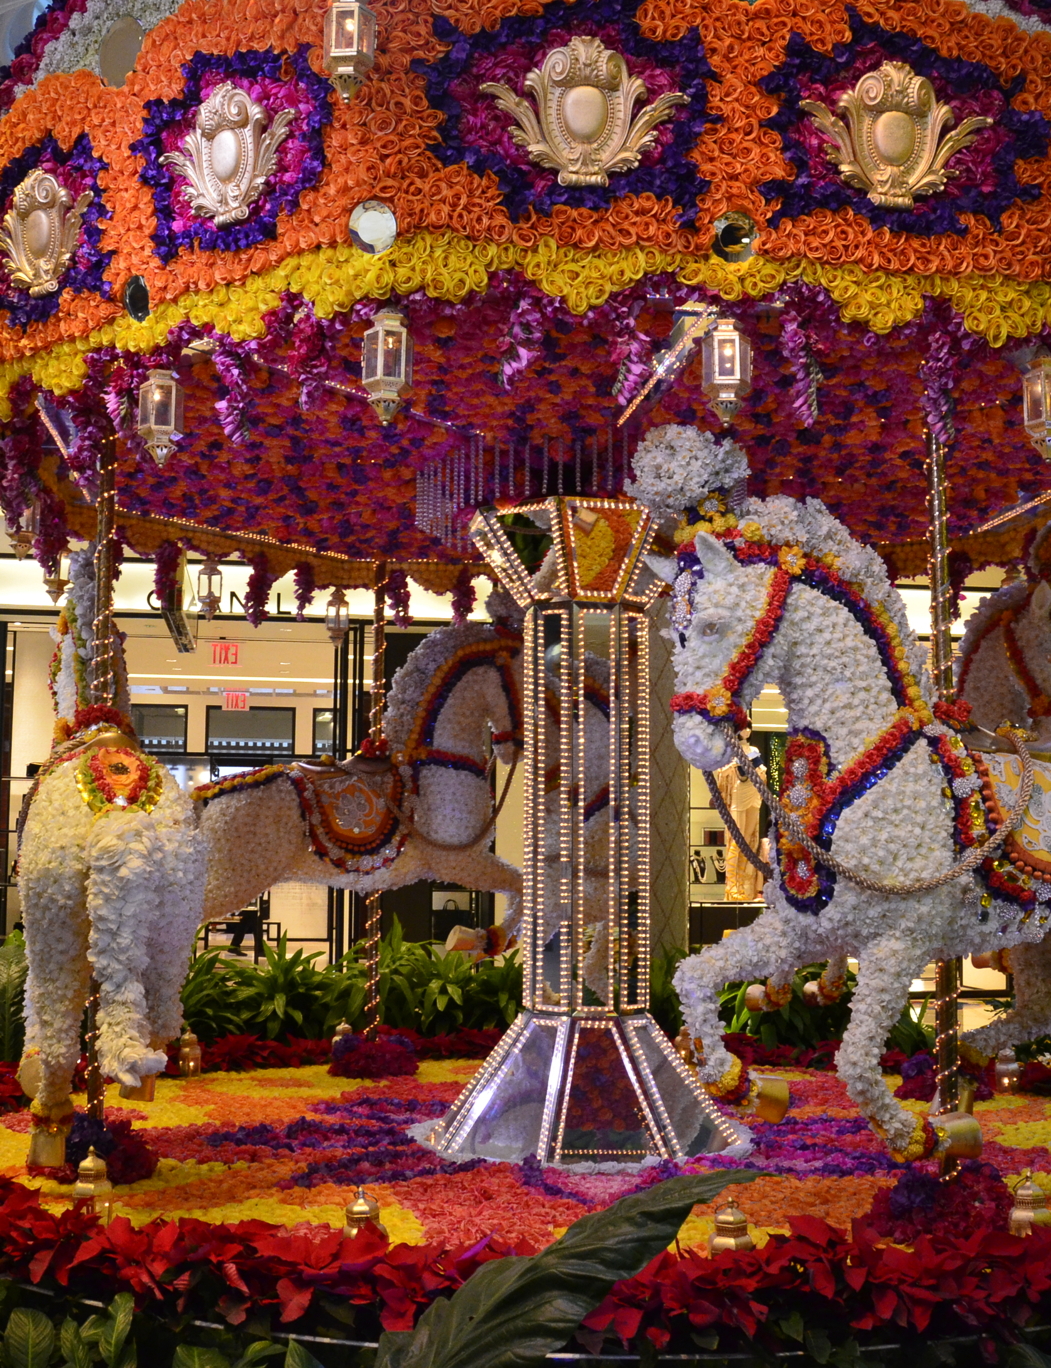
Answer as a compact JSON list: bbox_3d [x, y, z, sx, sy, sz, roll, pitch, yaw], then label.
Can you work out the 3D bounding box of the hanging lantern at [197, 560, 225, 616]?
[{"bbox_3d":[-1.699,-0.510,8.318,0.132,0.328,0.140,-4,-6,39],"label":"hanging lantern"}]

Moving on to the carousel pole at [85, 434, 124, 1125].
[{"bbox_3d":[-1.545,0.325,5.609,0.066,2.588,0.066,2,-5,-15],"label":"carousel pole"}]

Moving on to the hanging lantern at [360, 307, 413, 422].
[{"bbox_3d":[-0.380,-0.862,4.208,0.140,0.325,0.132,-1,-5,13],"label":"hanging lantern"}]

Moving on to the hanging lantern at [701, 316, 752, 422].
[{"bbox_3d":[0.543,-0.851,4.186,0.140,0.310,0.132,1,-5,-7],"label":"hanging lantern"}]

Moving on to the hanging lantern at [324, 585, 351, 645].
[{"bbox_3d":[-1.110,-0.397,9.152,0.140,0.346,0.132,3,-6,-29],"label":"hanging lantern"}]

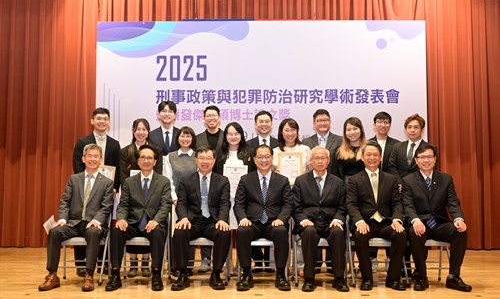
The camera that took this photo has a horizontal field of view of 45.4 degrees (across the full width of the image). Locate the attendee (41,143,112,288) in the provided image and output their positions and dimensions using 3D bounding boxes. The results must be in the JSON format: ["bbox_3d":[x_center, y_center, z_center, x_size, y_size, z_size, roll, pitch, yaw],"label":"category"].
[{"bbox_3d":[-1.580,0.598,5.595,0.620,1.310,0.760,0,-3,0],"label":"attendee"}]

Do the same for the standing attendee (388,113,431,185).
[{"bbox_3d":[1.675,0.458,6.169,0.480,1.654,0.320,-1,-3,10],"label":"standing attendee"}]

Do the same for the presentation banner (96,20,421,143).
[{"bbox_3d":[0.164,-0.439,8.638,4.750,2.889,0.040,0,-3,1],"label":"presentation banner"}]

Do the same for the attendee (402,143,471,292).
[{"bbox_3d":[1.746,0.608,5.690,0.630,1.332,0.760,-1,-3,10],"label":"attendee"}]

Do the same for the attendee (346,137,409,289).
[{"bbox_3d":[1.150,0.588,5.596,0.530,1.330,0.760,0,-3,0],"label":"attendee"}]

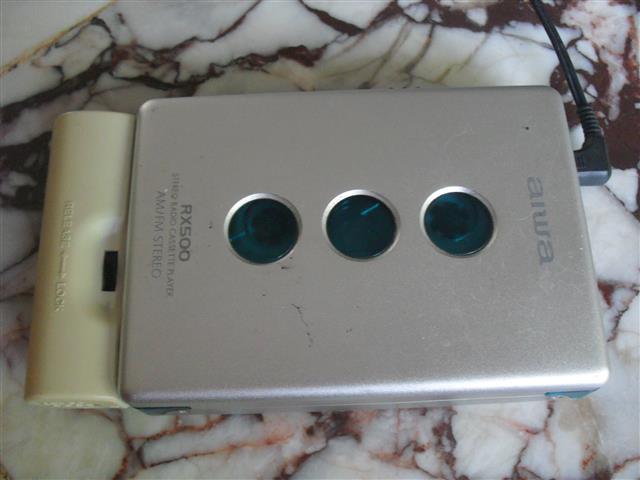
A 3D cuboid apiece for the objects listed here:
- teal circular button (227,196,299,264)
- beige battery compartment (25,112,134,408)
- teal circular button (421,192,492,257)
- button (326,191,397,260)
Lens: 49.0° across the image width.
[{"bbox_3d":[-0.014,-0.002,0.172,0.017,0.003,0.017,0,71,1],"label":"teal circular button"},{"bbox_3d":[-0.057,0.004,0.182,0.024,0.020,0.074,-2,71,0],"label":"beige battery compartment"},{"bbox_3d":[0.034,-0.004,0.173,0.017,0.003,0.017,0,71,1],"label":"teal circular button"},{"bbox_3d":[0.010,-0.003,0.173,0.017,0.003,0.017,-2,71,0],"label":"button"}]

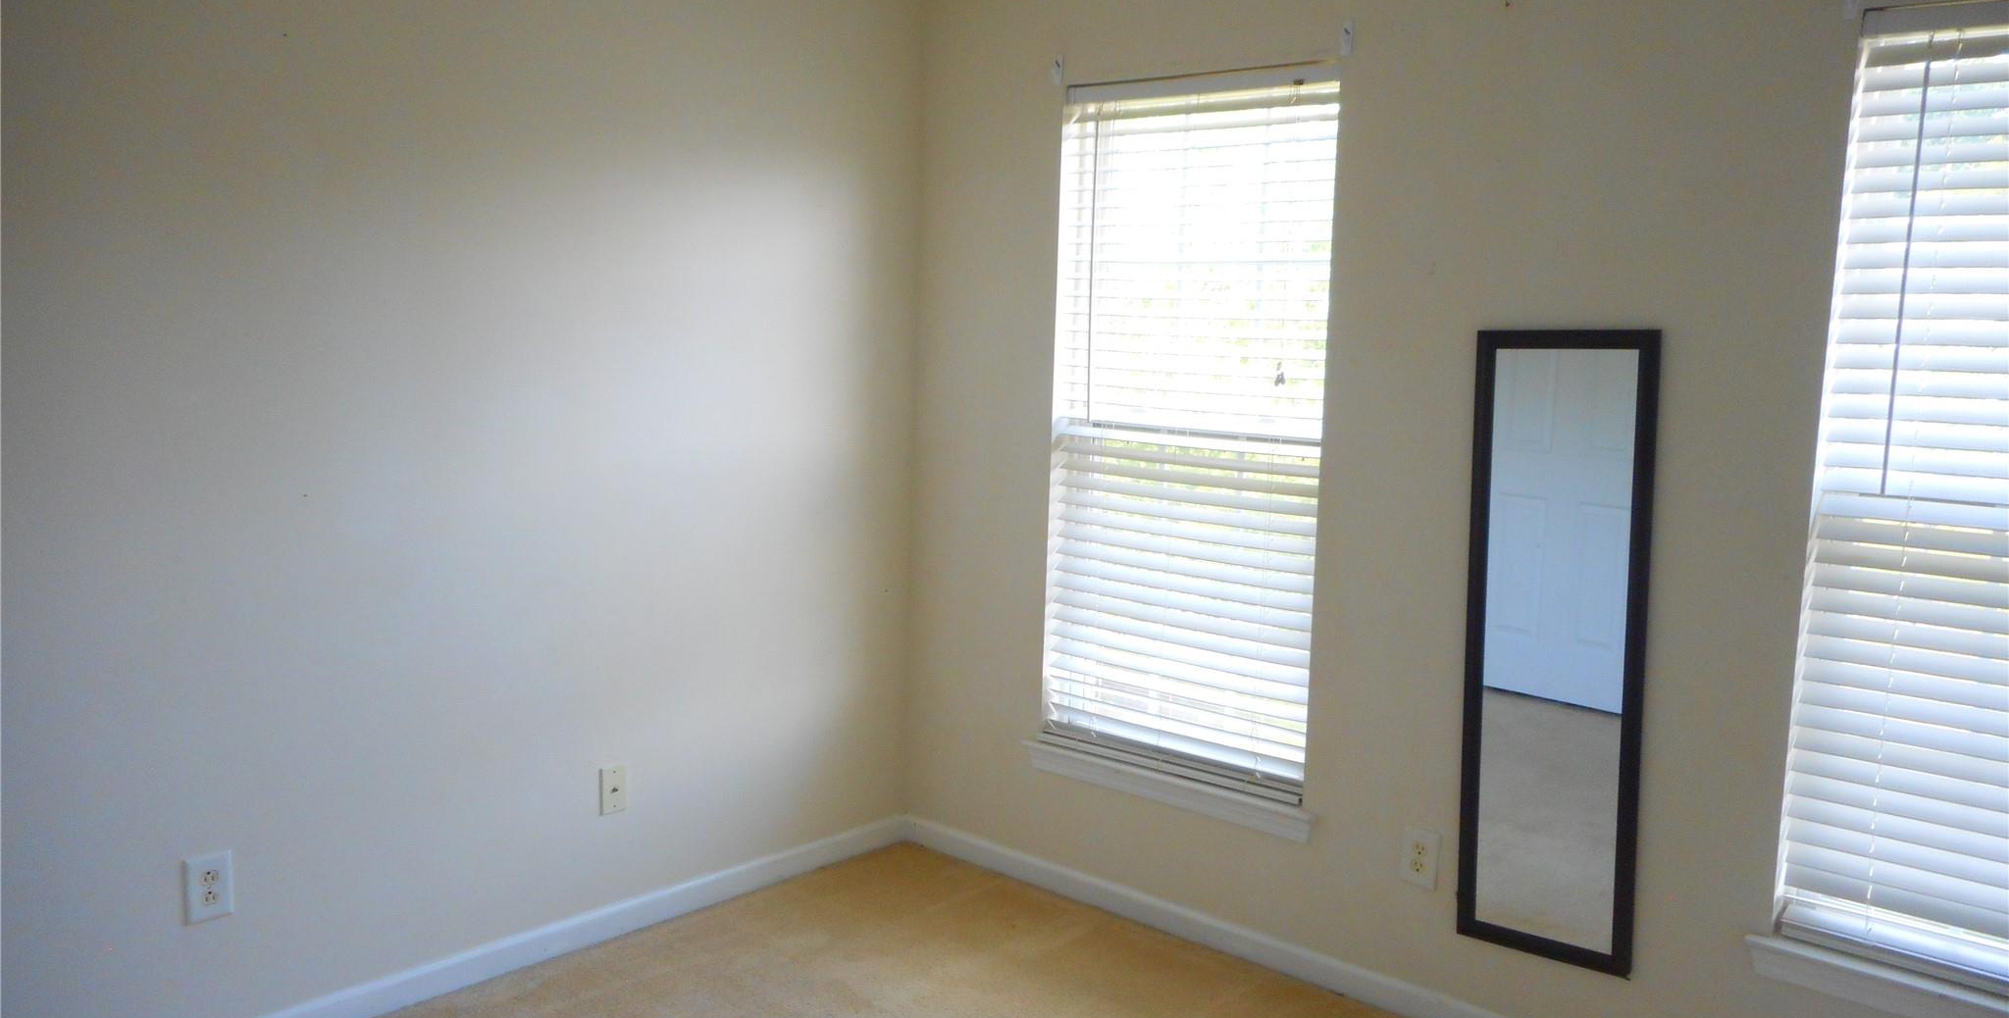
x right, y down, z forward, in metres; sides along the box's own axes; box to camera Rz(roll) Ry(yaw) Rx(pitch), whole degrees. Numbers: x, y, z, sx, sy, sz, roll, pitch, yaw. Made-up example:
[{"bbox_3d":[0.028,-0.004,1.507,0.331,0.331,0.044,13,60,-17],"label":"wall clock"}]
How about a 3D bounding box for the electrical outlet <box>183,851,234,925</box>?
[{"bbox_3d":[-1.492,0.714,2.728,0.012,0.124,0.079,8,9,41],"label":"electrical outlet"}]

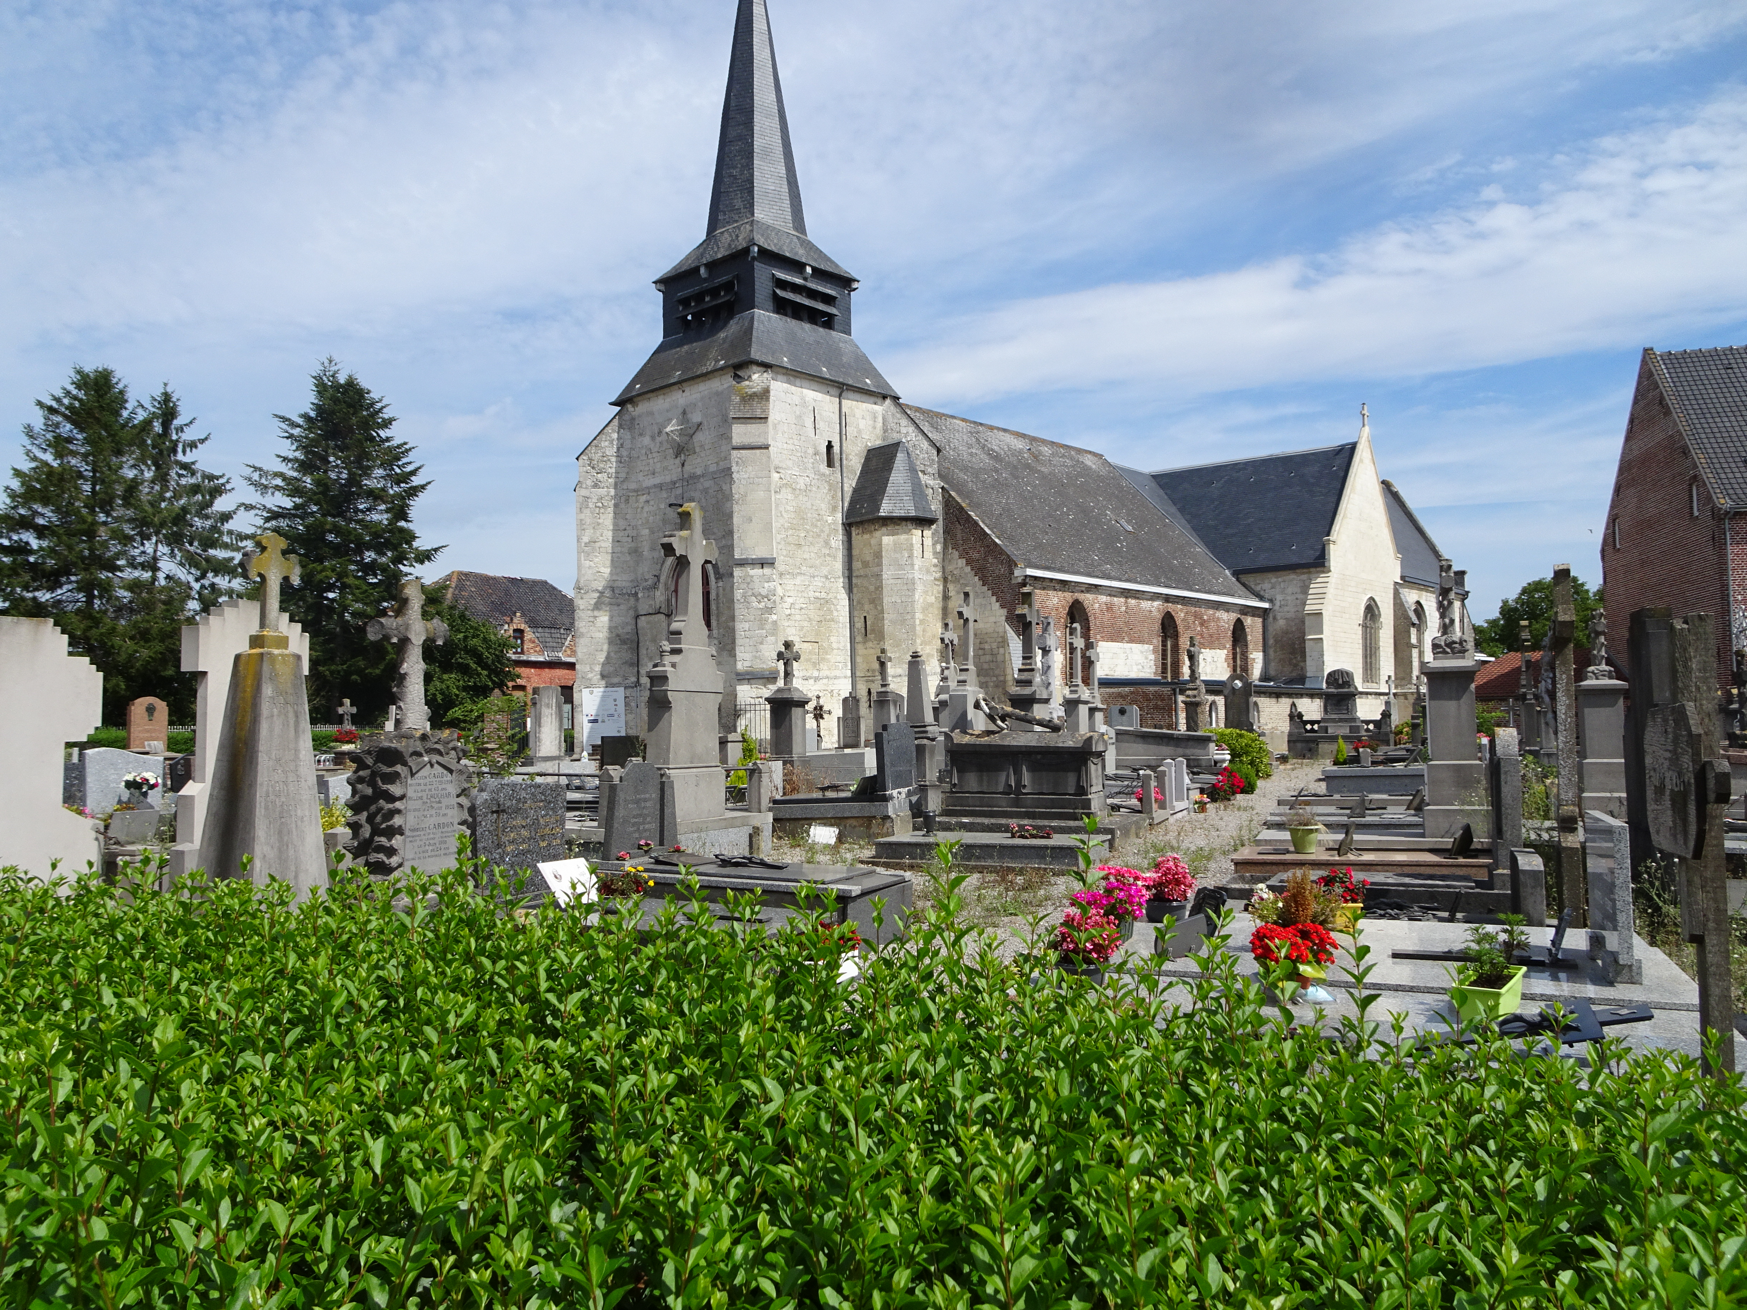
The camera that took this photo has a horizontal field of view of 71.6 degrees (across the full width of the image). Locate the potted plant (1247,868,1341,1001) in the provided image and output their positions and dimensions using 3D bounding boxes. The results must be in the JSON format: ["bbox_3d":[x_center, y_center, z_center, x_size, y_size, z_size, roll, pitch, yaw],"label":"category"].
[{"bbox_3d":[1.825,1.200,5.250,0.380,0.530,0.400,-1,-3,21],"label":"potted plant"}]

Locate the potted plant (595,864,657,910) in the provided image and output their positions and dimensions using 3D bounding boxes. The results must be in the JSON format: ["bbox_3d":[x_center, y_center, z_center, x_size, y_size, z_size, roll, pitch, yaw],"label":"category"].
[{"bbox_3d":[-1.655,1.538,8.100,0.380,0.280,0.270,-1,-3,21],"label":"potted plant"}]

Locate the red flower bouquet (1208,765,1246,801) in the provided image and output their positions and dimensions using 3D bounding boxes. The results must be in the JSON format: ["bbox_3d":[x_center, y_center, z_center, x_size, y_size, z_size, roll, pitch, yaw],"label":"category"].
[{"bbox_3d":[5.651,2.077,19.400,0.580,0.560,0.540,0,-2,0],"label":"red flower bouquet"}]

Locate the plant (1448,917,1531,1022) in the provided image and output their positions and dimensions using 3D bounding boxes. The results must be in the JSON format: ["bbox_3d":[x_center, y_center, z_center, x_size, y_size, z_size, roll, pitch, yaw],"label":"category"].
[{"bbox_3d":[2.261,1.149,4.432,0.190,0.320,0.410,-2,-3,38],"label":"plant"}]

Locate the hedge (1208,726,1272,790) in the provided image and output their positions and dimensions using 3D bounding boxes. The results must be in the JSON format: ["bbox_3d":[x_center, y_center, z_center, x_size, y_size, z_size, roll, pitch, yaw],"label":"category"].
[{"bbox_3d":[8.648,2.417,28.500,1.450,1.400,1.400,-1,-3,21],"label":"hedge"}]

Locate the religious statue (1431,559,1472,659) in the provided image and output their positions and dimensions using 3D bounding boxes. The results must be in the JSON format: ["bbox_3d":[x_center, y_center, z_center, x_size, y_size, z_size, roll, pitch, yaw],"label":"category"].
[{"bbox_3d":[6.300,-0.494,13.200,0.400,1.100,0.500,-1,-3,21],"label":"religious statue"}]

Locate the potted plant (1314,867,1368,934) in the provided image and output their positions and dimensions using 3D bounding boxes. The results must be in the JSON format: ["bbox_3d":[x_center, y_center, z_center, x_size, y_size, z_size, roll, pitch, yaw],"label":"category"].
[{"bbox_3d":[2.265,1.187,5.870,0.270,0.330,0.250,0,-2,0],"label":"potted plant"}]

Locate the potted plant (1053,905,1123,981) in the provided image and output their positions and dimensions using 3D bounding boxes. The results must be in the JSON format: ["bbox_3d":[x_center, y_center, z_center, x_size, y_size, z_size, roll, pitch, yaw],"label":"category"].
[{"bbox_3d":[0.863,1.171,4.880,0.280,0.330,0.280,0,-2,0],"label":"potted plant"}]

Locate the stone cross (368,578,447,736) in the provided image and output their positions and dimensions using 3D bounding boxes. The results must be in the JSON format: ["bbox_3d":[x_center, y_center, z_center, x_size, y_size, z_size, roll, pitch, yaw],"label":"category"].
[{"bbox_3d":[-3.266,0.010,8.500,0.200,1.090,0.570,-1,-3,27],"label":"stone cross"}]

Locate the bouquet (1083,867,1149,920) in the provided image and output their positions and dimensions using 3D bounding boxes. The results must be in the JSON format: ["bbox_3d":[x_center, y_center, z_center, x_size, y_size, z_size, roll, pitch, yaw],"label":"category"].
[{"bbox_3d":[1.104,1.097,5.550,0.300,0.260,0.280,0,-2,0],"label":"bouquet"}]

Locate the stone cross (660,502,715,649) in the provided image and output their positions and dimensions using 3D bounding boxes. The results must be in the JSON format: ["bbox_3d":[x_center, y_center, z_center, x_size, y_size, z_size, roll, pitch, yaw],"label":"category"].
[{"bbox_3d":[-1.826,-0.794,12.050,0.200,1.440,0.690,-1,-3,27],"label":"stone cross"}]

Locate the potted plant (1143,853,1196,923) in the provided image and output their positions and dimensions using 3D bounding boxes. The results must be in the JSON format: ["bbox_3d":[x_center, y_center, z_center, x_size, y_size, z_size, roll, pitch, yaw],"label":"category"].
[{"bbox_3d":[1.738,1.362,7.100,0.300,0.370,0.300,-1,-3,21],"label":"potted plant"}]

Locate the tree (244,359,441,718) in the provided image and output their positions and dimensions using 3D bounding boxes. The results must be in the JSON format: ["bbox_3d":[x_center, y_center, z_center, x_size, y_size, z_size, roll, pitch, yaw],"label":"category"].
[{"bbox_3d":[-20.283,-3.724,47.000,7.300,15.400,7.300,-1,-3,21],"label":"tree"}]

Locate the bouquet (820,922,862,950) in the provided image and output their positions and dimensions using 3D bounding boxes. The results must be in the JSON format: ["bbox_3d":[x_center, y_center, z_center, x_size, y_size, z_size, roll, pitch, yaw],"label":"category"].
[{"bbox_3d":[-0.179,1.574,6.700,0.250,0.230,0.240,1,-3,0],"label":"bouquet"}]

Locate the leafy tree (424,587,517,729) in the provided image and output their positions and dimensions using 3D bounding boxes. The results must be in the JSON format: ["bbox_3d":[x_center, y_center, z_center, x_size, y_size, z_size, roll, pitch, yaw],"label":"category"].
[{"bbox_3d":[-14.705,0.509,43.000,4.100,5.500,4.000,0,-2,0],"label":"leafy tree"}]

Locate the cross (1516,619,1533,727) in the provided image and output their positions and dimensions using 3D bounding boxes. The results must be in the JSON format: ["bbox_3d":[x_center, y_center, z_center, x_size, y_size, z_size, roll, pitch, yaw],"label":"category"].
[{"bbox_3d":[11.552,0.323,21.500,0.260,1.900,0.500,-1,-3,21],"label":"cross"}]

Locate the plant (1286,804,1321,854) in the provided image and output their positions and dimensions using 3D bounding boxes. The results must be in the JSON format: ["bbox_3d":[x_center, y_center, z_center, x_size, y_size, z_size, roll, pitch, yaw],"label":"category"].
[{"bbox_3d":[3.519,1.422,9.900,0.290,0.400,0.290,0,-2,0],"label":"plant"}]

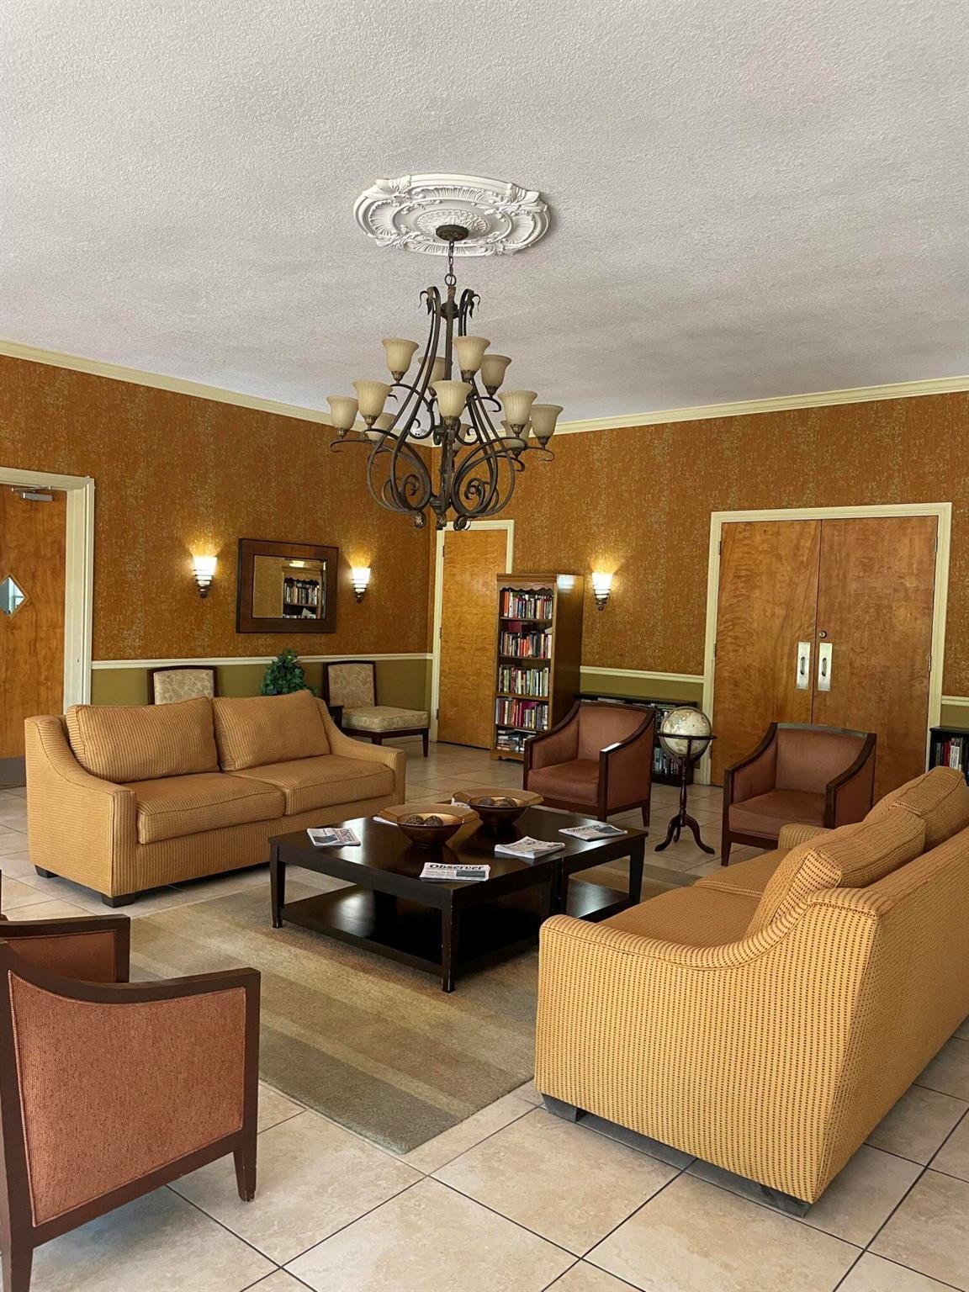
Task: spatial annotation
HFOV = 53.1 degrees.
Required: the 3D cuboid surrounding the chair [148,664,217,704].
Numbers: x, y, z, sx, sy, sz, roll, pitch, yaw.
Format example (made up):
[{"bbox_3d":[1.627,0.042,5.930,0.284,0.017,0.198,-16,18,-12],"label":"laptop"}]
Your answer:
[{"bbox_3d":[-2.222,0.624,7.856,0.784,0.897,0.675,4,3,40],"label":"chair"}]

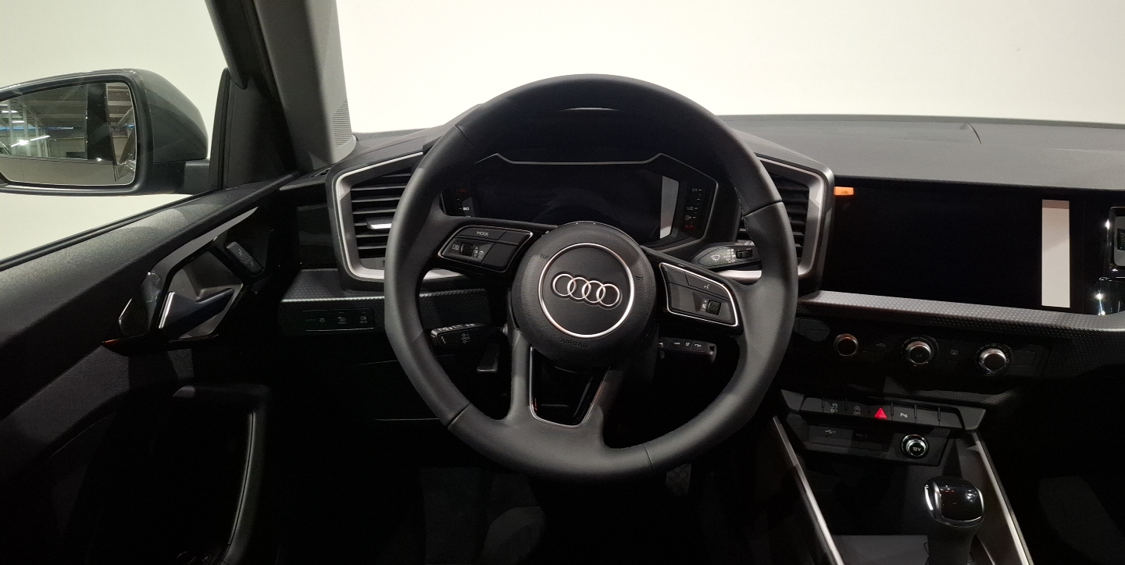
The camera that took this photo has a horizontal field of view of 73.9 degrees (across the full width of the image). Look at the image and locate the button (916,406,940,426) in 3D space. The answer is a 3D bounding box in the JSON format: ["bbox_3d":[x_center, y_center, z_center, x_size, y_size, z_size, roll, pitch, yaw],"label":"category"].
[{"bbox_3d":[0.396,0.146,0.813,0.024,0.018,0.009,5,-18,15],"label":"button"}]

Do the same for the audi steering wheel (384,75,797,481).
[{"bbox_3d":[0.025,-0.008,0.694,0.370,0.370,0.090,12,-9,2],"label":"audi steering wheel"}]

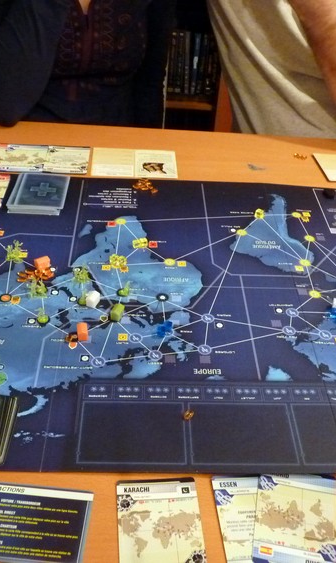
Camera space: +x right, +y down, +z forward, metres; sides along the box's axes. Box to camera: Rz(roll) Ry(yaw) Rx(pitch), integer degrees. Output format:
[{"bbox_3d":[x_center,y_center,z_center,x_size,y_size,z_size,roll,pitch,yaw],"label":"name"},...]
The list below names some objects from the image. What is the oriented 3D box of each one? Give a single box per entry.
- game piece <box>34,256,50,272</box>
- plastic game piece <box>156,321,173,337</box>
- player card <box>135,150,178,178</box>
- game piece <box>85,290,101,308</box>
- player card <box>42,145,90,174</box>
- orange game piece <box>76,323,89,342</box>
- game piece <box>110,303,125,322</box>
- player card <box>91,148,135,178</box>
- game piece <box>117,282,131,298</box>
[{"bbox_3d":[-0.144,-0.021,0.672,0.015,0.012,0.010,-14,43,-22],"label":"game piece"},{"bbox_3d":[-0.003,0.048,0.603,0.009,0.008,0.017,27,44,25],"label":"plastic game piece"},{"bbox_3d":[-0.018,-0.179,0.890,0.063,0.002,0.088,2,39,-4],"label":"player card"},{"bbox_3d":[-0.080,0.020,0.629,0.011,0.011,0.014,16,40,13],"label":"game piece"},{"bbox_3d":[-0.153,-0.185,0.890,0.064,0.002,0.088,2,39,-4],"label":"player card"},{"bbox_3d":[-0.086,0.051,0.589,0.011,0.011,0.014,-1,39,-7],"label":"orange game piece"},{"bbox_3d":[-0.053,0.032,0.616,0.011,0.011,0.017,13,39,9],"label":"game piece"},{"bbox_3d":[-0.084,-0.184,0.895,0.064,0.002,0.088,2,39,-4],"label":"player card"},{"bbox_3d":[-0.048,0.010,0.641,0.013,0.015,0.011,3,39,-2],"label":"game piece"}]

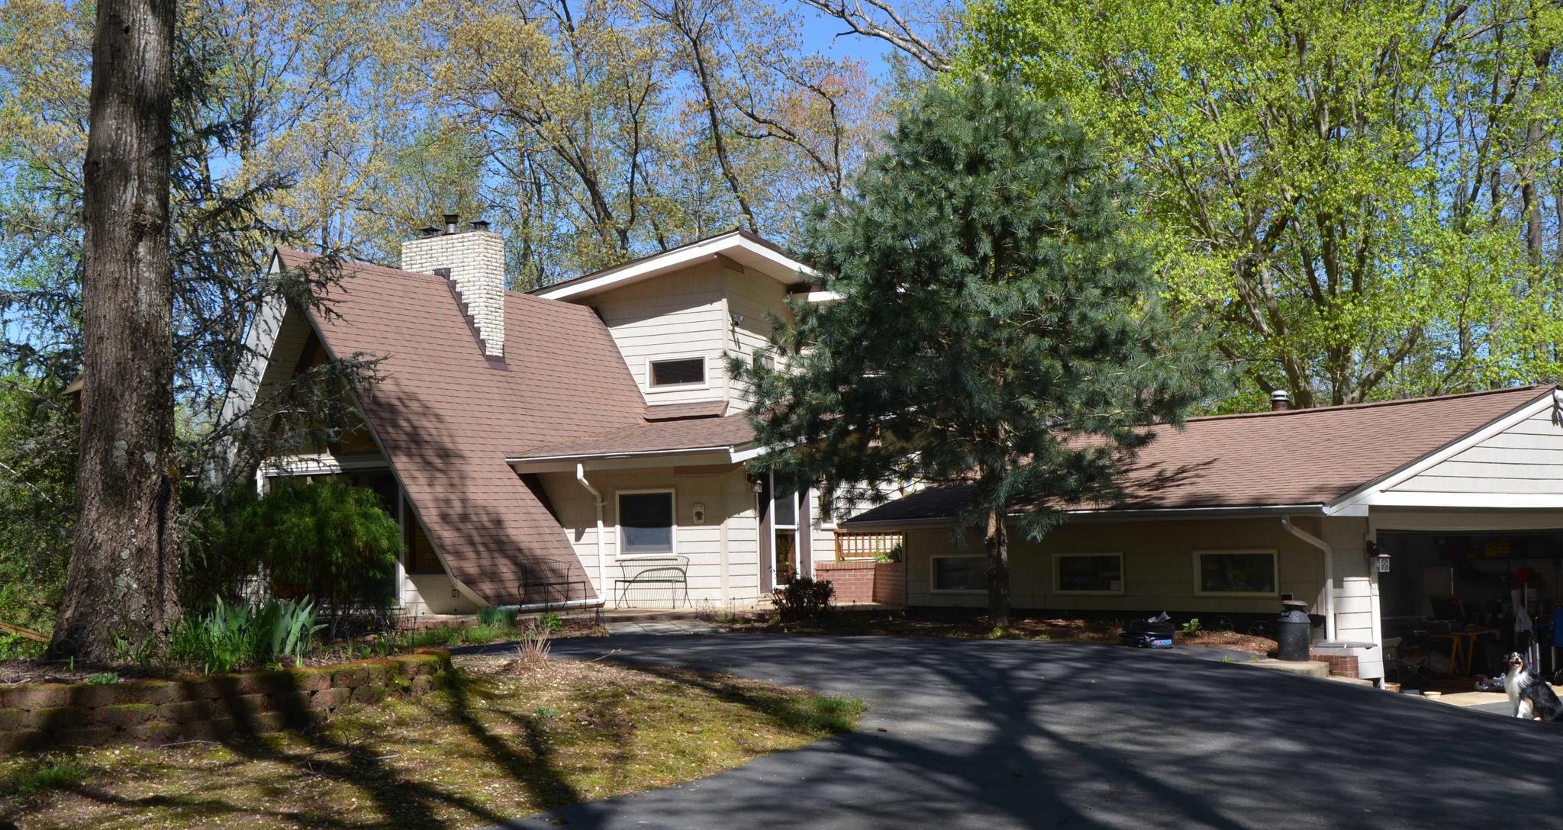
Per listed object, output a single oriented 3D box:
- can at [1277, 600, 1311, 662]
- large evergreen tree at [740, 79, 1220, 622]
[{"bbox_3d":[5.616,2.366,18.500,0.345,0.650,0.345,0,-6,0],"label":"can"},{"bbox_3d":[2.630,-0.910,22.550,6.200,7.350,5.900,0,-6,0],"label":"large evergreen tree"}]

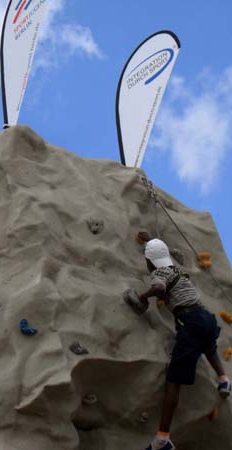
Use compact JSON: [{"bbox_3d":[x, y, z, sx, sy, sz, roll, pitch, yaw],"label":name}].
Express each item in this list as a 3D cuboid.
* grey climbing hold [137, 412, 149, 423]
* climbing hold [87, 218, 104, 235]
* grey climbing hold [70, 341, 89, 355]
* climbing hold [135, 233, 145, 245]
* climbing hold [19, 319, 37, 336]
[{"bbox_3d":[0.200,1.397,7.454,0.090,0.075,0.065,0,-29,-4],"label":"grey climbing hold"},{"bbox_3d":[-0.160,0.012,8.001,0.119,0.110,0.080,0,-29,-4],"label":"climbing hold"},{"bbox_3d":[-0.265,0.889,7.460,0.140,0.092,0.080,-3,-29,0],"label":"grey climbing hold"},{"bbox_3d":[0.192,0.104,7.884,0.100,0.090,0.080,2,-29,-9],"label":"climbing hold"},{"bbox_3d":[-0.642,0.753,7.545,0.127,0.119,0.075,-3,-29,0],"label":"climbing hold"}]

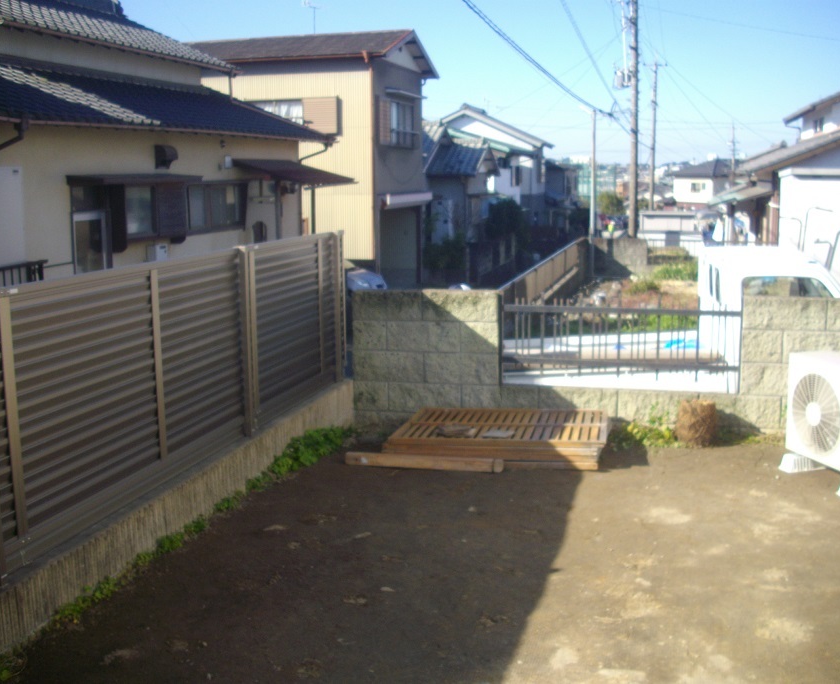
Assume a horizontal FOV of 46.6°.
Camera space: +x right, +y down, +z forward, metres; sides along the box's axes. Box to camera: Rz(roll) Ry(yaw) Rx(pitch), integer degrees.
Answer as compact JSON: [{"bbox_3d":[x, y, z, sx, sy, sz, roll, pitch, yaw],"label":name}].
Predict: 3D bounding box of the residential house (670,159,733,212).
[{"bbox_3d":[29.529,-14.409,96.033,7.000,7.400,8.500,7,12,38],"label":"residential house"}]

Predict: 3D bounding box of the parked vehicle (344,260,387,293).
[{"bbox_3d":[-2.774,-1.226,20.672,3.800,1.500,1.650,2,10,18],"label":"parked vehicle"}]

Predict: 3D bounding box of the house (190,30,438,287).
[{"bbox_3d":[-3.791,-4.713,26.473,7.800,6.800,5.300,2,10,16],"label":"house"}]

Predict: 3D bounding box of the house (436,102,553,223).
[{"bbox_3d":[4.462,-9.840,56.160,6.000,7.100,6.000,2,10,16],"label":"house"}]

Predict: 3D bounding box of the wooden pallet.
[{"bbox_3d":[0.431,0.570,6.028,1.380,0.190,0.780,1,10,11],"label":"wooden pallet"}]

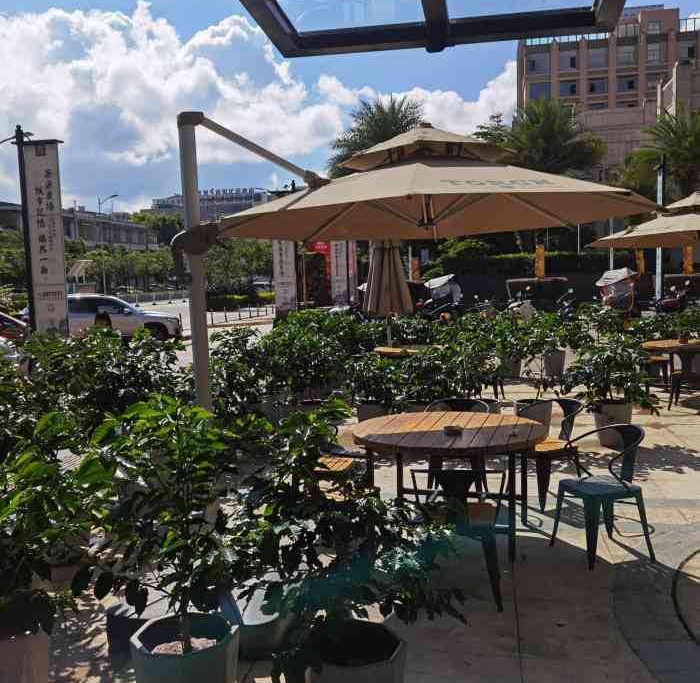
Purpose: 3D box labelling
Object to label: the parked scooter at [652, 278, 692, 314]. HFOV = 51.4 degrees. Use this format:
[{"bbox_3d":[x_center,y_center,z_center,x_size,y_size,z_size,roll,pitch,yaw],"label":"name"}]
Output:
[{"bbox_3d":[9.574,-0.946,21.818,1.750,1.220,0.700,-5,6,-35],"label":"parked scooter"}]

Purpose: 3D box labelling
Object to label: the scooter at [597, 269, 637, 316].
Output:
[{"bbox_3d":[7.432,-1.068,20.298,1.750,1.830,0.750,-5,6,-35],"label":"scooter"}]

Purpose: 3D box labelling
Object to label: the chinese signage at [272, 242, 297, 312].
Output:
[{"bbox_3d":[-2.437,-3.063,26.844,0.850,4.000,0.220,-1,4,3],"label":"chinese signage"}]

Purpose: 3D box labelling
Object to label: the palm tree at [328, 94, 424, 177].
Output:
[{"bbox_3d":[1.405,-6.372,34.623,5.200,10.522,5.200,-1,4,0],"label":"palm tree"}]

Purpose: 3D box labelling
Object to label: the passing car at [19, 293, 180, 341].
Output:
[{"bbox_3d":[-7.989,-0.723,23.705,4.700,1.700,1.870,-2,5,0],"label":"passing car"}]

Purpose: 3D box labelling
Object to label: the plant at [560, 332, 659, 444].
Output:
[{"bbox_3d":[2.805,0.493,7.814,1.020,1.183,0.950,-1,4,0],"label":"plant"}]

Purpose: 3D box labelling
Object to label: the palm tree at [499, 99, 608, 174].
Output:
[{"bbox_3d":[7.720,-4.952,27.701,4.200,8.320,4.200,-2,5,0],"label":"palm tree"}]

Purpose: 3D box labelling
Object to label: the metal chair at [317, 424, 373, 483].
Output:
[{"bbox_3d":[-0.036,0.962,5.357,0.500,0.760,0.500,0,5,20],"label":"metal chair"}]

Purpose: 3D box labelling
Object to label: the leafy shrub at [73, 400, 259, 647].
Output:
[{"bbox_3d":[-0.676,0.683,2.735,0.710,0.940,0.680,-2,4,0],"label":"leafy shrub"}]

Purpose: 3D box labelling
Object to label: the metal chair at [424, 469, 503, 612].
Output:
[{"bbox_3d":[0.600,1.014,4.003,0.520,0.750,0.510,-1,5,10],"label":"metal chair"}]

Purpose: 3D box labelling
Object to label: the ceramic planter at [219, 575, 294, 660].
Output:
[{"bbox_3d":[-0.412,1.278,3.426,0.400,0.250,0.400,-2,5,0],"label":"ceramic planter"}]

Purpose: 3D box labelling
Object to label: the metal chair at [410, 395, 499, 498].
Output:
[{"bbox_3d":[0.955,0.868,6.261,0.540,0.760,0.520,-1,4,13],"label":"metal chair"}]

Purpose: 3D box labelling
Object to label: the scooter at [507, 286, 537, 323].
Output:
[{"bbox_3d":[4.852,-0.738,20.821,0.700,1.220,1.750,3,7,45],"label":"scooter"}]

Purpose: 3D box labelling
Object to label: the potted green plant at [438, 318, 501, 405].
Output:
[{"bbox_3d":[1.324,0.431,8.007,0.740,1.353,0.720,-1,4,0],"label":"potted green plant"}]

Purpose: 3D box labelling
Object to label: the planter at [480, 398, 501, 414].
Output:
[{"bbox_3d":[1.455,0.878,8.068,0.410,0.440,0.410,-2,4,0],"label":"planter"}]

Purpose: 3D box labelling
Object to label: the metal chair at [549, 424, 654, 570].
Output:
[{"bbox_3d":[1.617,0.960,4.604,0.520,0.770,0.550,-3,4,-14],"label":"metal chair"}]

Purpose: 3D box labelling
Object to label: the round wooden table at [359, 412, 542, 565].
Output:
[{"bbox_3d":[0.677,0.968,4.994,1.300,0.750,1.300,-2,4,0],"label":"round wooden table"}]

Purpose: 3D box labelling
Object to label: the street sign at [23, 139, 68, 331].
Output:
[{"bbox_3d":[-7.251,-2.210,17.369,0.900,5.013,0.180,-2,4,-3],"label":"street sign"}]

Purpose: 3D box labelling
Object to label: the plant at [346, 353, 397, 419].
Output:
[{"bbox_3d":[0.268,0.629,8.097,0.620,1.000,0.600,-2,4,0],"label":"plant"}]

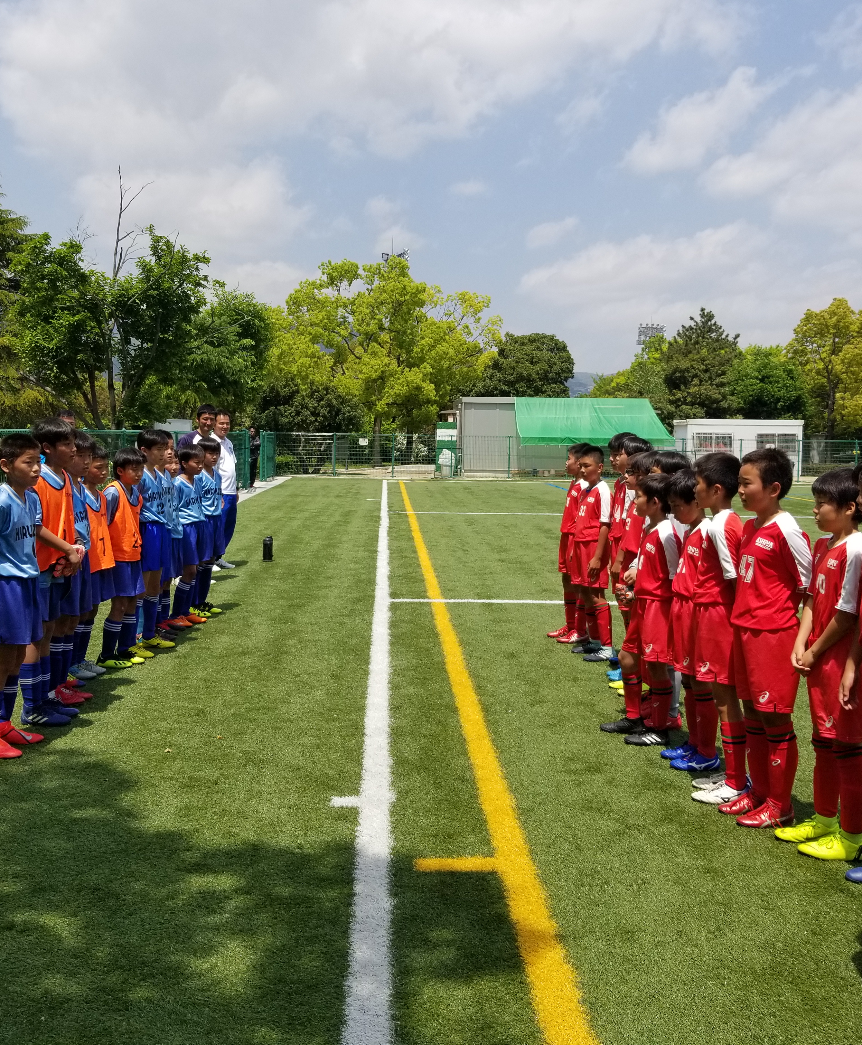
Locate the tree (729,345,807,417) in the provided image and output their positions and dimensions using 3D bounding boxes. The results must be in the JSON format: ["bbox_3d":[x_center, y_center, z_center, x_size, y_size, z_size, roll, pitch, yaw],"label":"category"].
[{"bbox_3d":[16.660,-5.681,51.790,4.400,6.196,4.400,1,4,0],"label":"tree"}]

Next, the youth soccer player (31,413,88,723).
[{"bbox_3d":[-1.900,0.244,5.308,0.360,1.530,0.420,1,4,8],"label":"youth soccer player"}]

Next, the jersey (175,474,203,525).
[{"bbox_3d":[-1.951,-0.189,8.450,0.230,0.420,0.380,2,5,10],"label":"jersey"}]

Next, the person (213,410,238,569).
[{"bbox_3d":[-2.310,-0.386,11.733,0.340,1.733,0.520,2,4,20],"label":"person"}]

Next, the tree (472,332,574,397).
[{"bbox_3d":[4.720,-6.462,55.000,6.000,7.000,5.800,1,5,-2],"label":"tree"}]

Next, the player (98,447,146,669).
[{"bbox_3d":[-1.960,0.212,6.645,0.310,1.375,0.390,2,4,20],"label":"player"}]

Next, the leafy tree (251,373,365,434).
[{"bbox_3d":[-4.716,-3.849,40.300,4.400,3.950,4.200,1,5,-2],"label":"leafy tree"}]

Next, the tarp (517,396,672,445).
[{"bbox_3d":[6.060,-3.807,39.500,5.750,1.800,2.000,1,5,-2],"label":"tarp"}]

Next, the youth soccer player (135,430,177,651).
[{"bbox_3d":[-1.956,0.116,7.420,0.320,1.530,0.420,2,5,9],"label":"youth soccer player"}]

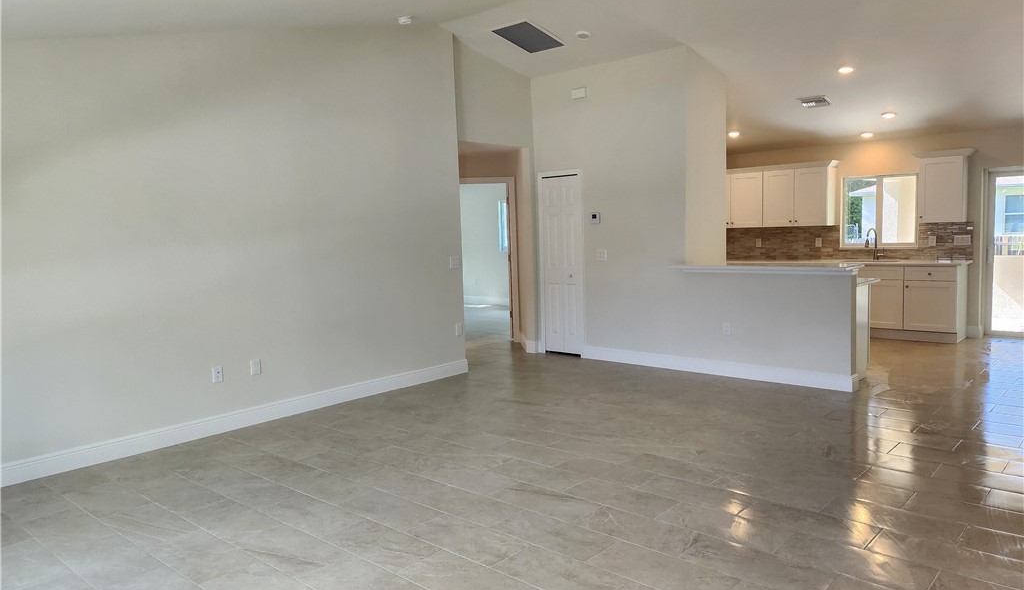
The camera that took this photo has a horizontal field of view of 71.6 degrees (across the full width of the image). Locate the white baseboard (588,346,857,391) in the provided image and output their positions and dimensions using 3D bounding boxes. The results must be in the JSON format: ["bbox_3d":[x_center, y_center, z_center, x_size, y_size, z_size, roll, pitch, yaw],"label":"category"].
[{"bbox_3d":[1.868,0.702,7.048,2.870,0.140,0.050,3,7,42],"label":"white baseboard"}]

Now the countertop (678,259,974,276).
[{"bbox_3d":[3.368,-0.333,7.728,2.250,0.180,3.500,3,7,42],"label":"countertop"}]

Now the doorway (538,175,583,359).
[{"bbox_3d":[0.586,-0.355,8.152,0.610,2.120,0.120,3,7,42],"label":"doorway"}]

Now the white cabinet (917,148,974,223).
[{"bbox_3d":[5.017,-1.254,8.236,0.550,0.825,0.380,3,7,42],"label":"white cabinet"}]

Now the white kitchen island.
[{"bbox_3d":[2.475,0.232,6.801,1.690,1.080,0.830,3,7,42],"label":"white kitchen island"}]

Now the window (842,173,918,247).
[{"bbox_3d":[4.607,-1.036,8.914,0.905,0.910,0.120,3,7,42],"label":"window"}]

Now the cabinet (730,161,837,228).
[{"bbox_3d":[3.586,-1.327,9.514,1.430,0.825,0.370,3,7,42],"label":"cabinet"}]

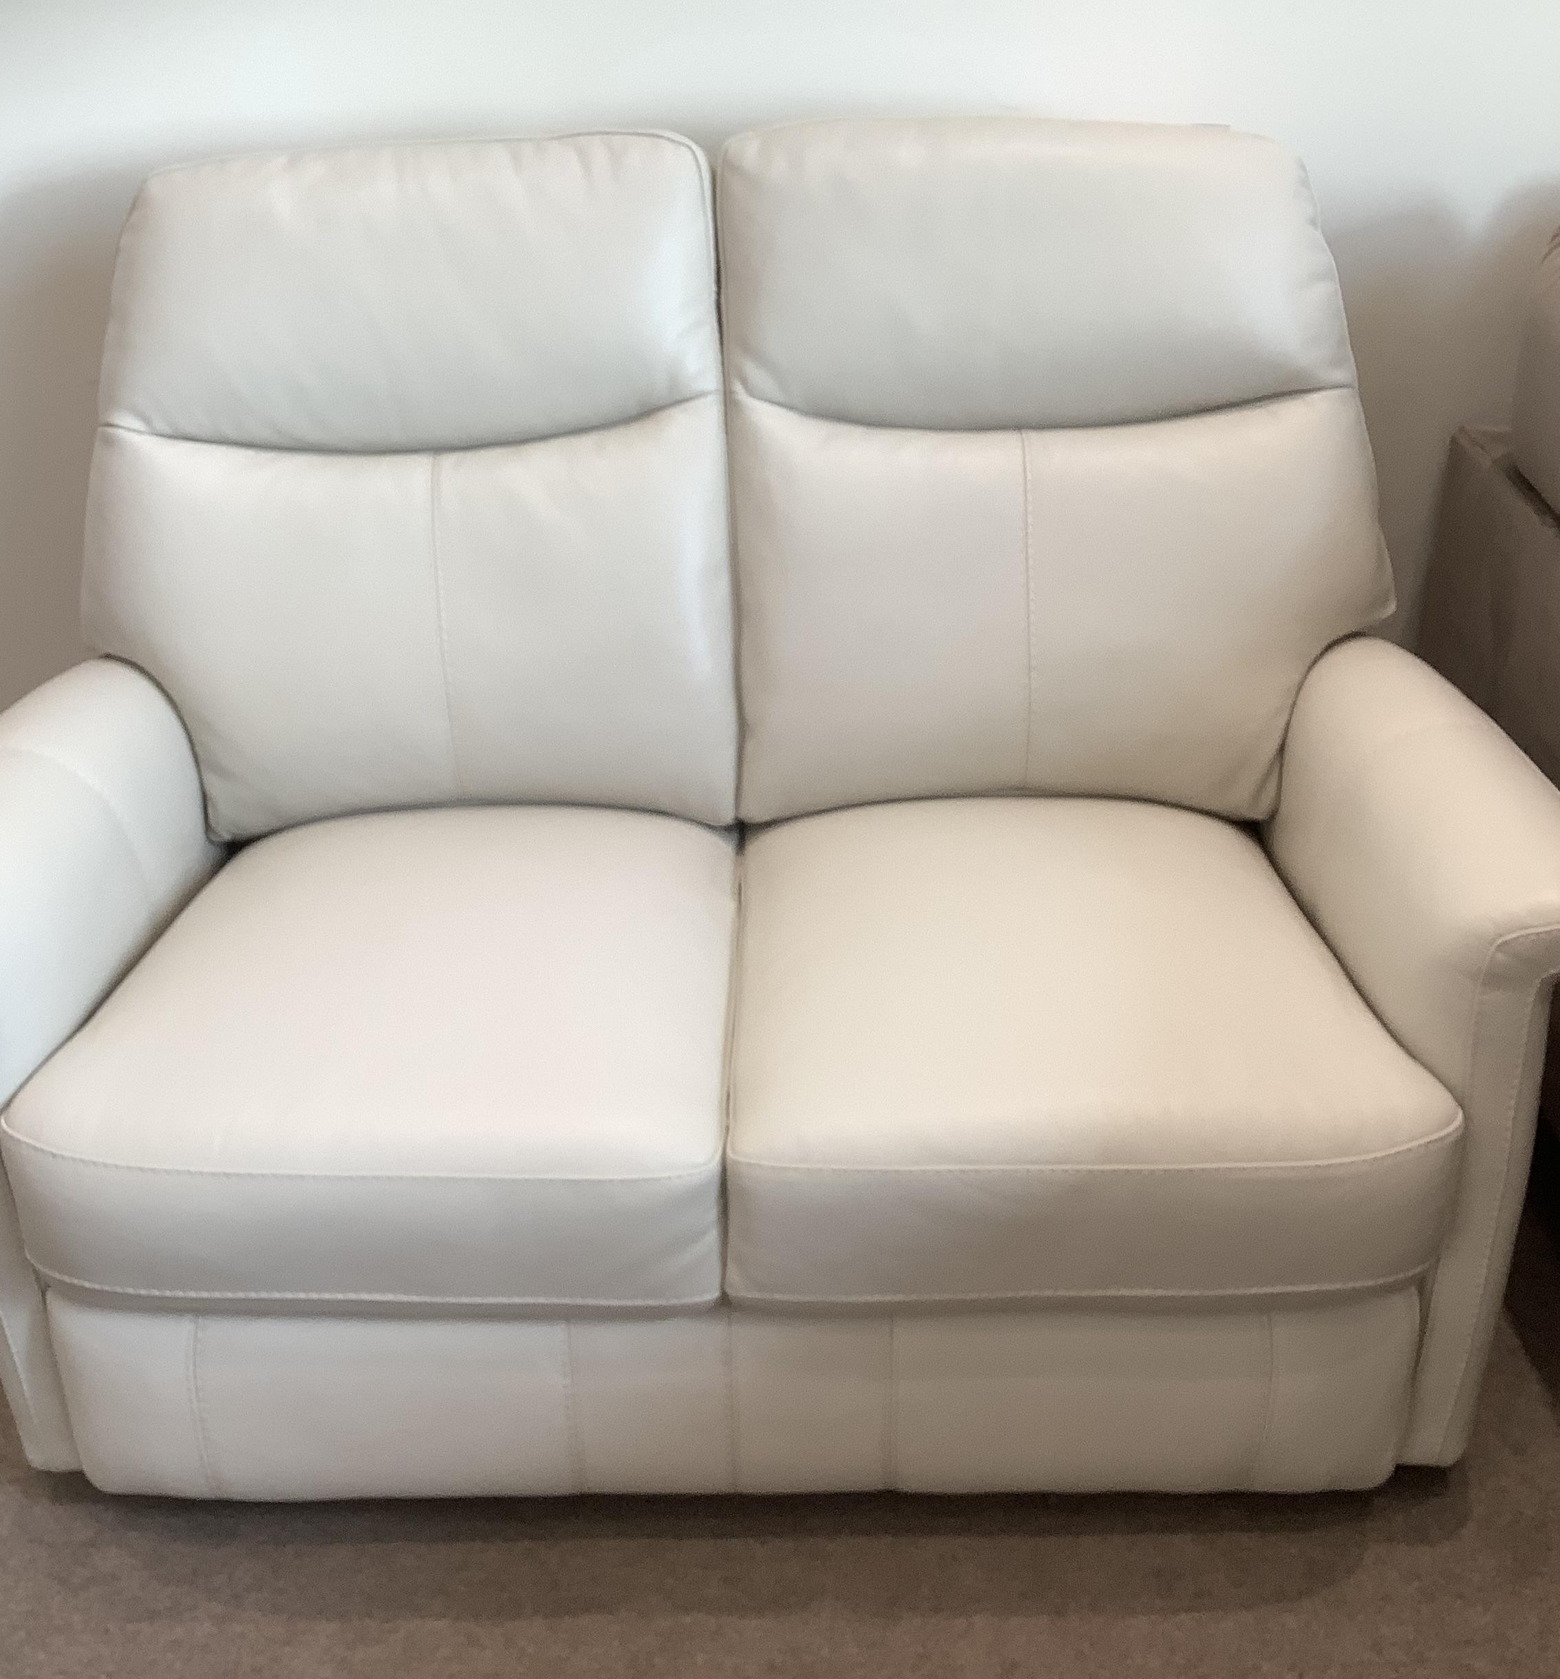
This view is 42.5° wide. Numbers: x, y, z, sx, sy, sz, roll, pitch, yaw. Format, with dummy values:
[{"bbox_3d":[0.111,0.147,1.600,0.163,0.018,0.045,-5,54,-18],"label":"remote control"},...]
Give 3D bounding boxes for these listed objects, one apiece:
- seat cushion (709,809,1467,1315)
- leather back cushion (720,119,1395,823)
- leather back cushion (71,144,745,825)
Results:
[{"bbox_3d":[0.244,0.158,1.874,0.575,0.220,0.580,-1,29,0],"label":"seat cushion"},{"bbox_3d":[0.269,-0.353,2.040,0.620,0.670,0.220,-1,10,0],"label":"leather back cushion"},{"bbox_3d":[-0.355,-0.348,2.040,0.620,0.670,0.220,-1,10,0],"label":"leather back cushion"}]

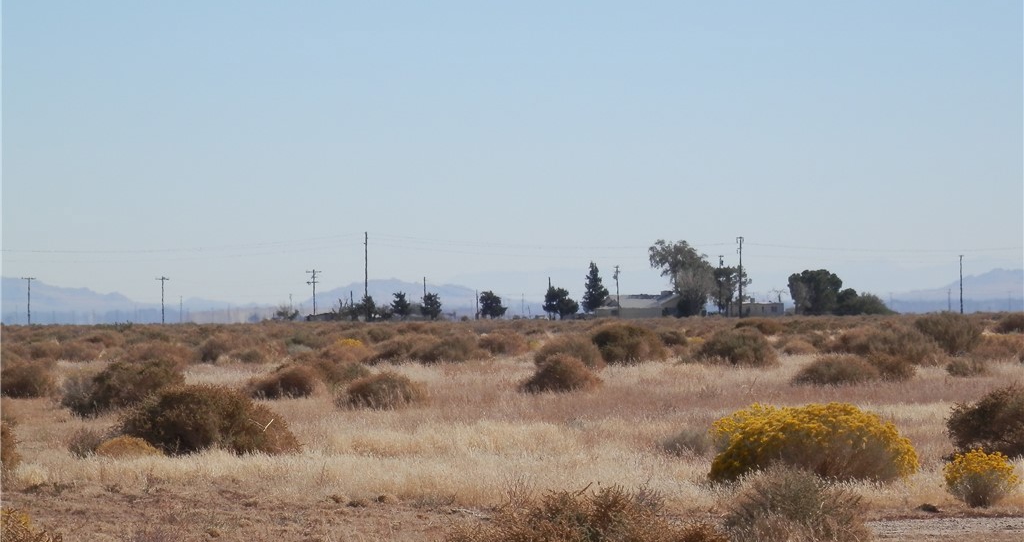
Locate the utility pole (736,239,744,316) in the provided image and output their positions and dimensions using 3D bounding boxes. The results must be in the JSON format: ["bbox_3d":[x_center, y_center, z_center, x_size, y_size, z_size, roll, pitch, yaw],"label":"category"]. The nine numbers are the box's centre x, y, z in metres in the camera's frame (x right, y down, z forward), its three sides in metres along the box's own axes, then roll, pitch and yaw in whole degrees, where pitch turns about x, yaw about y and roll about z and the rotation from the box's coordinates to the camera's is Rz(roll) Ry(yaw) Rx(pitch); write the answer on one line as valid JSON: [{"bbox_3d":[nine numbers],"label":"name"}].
[{"bbox_3d":[32.150,1.126,770.000,1.130,11.680,0.450,-1,0,0],"label":"utility pole"}]

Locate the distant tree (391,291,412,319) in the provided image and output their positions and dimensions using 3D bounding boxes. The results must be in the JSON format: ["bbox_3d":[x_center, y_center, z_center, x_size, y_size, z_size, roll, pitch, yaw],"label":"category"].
[{"bbox_3d":[-18.172,5.838,900.000,3.618,4.934,3.437,-1,0,0],"label":"distant tree"}]

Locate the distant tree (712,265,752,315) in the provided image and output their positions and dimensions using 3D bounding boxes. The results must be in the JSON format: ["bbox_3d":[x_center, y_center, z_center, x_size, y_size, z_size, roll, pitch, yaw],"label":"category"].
[{"bbox_3d":[35.296,3.377,880.000,6.110,8.522,6.000,-1,0,0],"label":"distant tree"}]

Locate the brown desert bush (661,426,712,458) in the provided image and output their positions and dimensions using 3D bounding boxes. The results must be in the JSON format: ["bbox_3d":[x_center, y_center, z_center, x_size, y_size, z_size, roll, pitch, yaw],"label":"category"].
[{"bbox_3d":[1.972,1.922,61.500,0.607,0.371,0.576,-1,0,0],"label":"brown desert bush"}]

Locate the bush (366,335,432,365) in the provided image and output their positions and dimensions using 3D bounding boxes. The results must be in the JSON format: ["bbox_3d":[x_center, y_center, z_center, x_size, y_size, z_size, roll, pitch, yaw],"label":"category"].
[{"bbox_3d":[-3.227,2.309,157.000,1.890,0.920,1.700,-1,0,0],"label":"bush"}]

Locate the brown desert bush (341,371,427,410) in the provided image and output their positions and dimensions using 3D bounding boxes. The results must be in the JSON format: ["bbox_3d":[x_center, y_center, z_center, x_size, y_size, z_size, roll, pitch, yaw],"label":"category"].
[{"bbox_3d":[-2.160,2.026,92.000,1.450,0.670,1.350,-1,0,0],"label":"brown desert bush"}]

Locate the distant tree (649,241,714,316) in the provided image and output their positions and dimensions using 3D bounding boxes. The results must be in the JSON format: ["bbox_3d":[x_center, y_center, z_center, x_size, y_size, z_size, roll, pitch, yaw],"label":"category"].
[{"bbox_3d":[29.424,1.389,950.000,11.457,13.714,10.311,-1,0,0],"label":"distant tree"}]

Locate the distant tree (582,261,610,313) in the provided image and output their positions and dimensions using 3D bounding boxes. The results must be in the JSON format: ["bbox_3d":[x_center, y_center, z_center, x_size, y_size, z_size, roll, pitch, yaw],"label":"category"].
[{"bbox_3d":[13.279,2.986,860.000,4.400,8.960,4.200,-1,0,0],"label":"distant tree"}]

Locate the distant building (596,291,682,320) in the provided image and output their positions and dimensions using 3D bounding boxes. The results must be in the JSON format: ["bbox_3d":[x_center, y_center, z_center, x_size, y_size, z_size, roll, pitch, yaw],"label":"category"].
[{"bbox_3d":[19.489,5.384,830.000,11.500,4.550,8.500,-1,0,20],"label":"distant building"}]

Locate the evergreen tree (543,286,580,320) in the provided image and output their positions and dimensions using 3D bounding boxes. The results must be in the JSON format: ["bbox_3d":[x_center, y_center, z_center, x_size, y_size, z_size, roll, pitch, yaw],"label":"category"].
[{"bbox_3d":[8.166,5.337,902.812,6.249,5.871,5.624,0,0,0],"label":"evergreen tree"}]

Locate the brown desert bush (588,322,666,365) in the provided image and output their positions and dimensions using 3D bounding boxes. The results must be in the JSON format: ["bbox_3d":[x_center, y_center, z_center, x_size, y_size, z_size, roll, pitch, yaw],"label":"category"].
[{"bbox_3d":[3.194,2.027,148.765,2.107,1.191,1.896,0,0,0],"label":"brown desert bush"}]

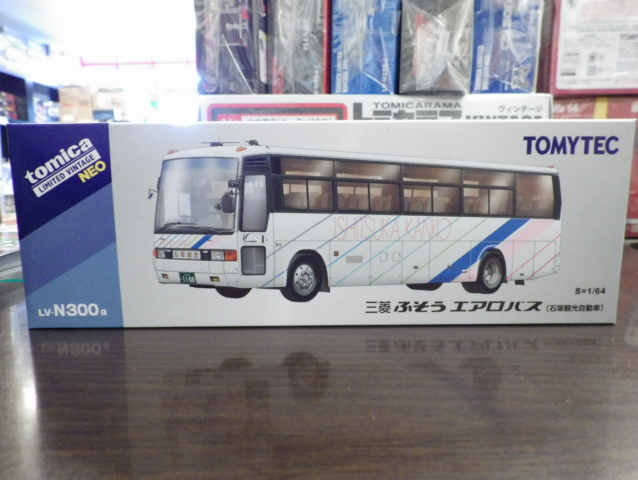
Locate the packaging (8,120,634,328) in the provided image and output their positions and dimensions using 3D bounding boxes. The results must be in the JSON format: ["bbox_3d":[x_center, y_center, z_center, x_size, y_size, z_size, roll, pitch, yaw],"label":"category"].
[{"bbox_3d":[0.001,-0.008,0.187,0.212,0.071,0.052,0,9,0],"label":"packaging"}]

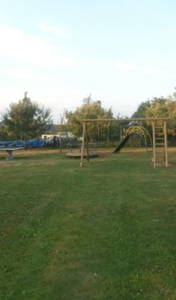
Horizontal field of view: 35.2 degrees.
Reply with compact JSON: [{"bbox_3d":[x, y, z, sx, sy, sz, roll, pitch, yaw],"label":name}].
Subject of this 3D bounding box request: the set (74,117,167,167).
[{"bbox_3d":[1.970,-0.385,14.700,4.700,2.500,1.900,0,3,7],"label":"set"}]

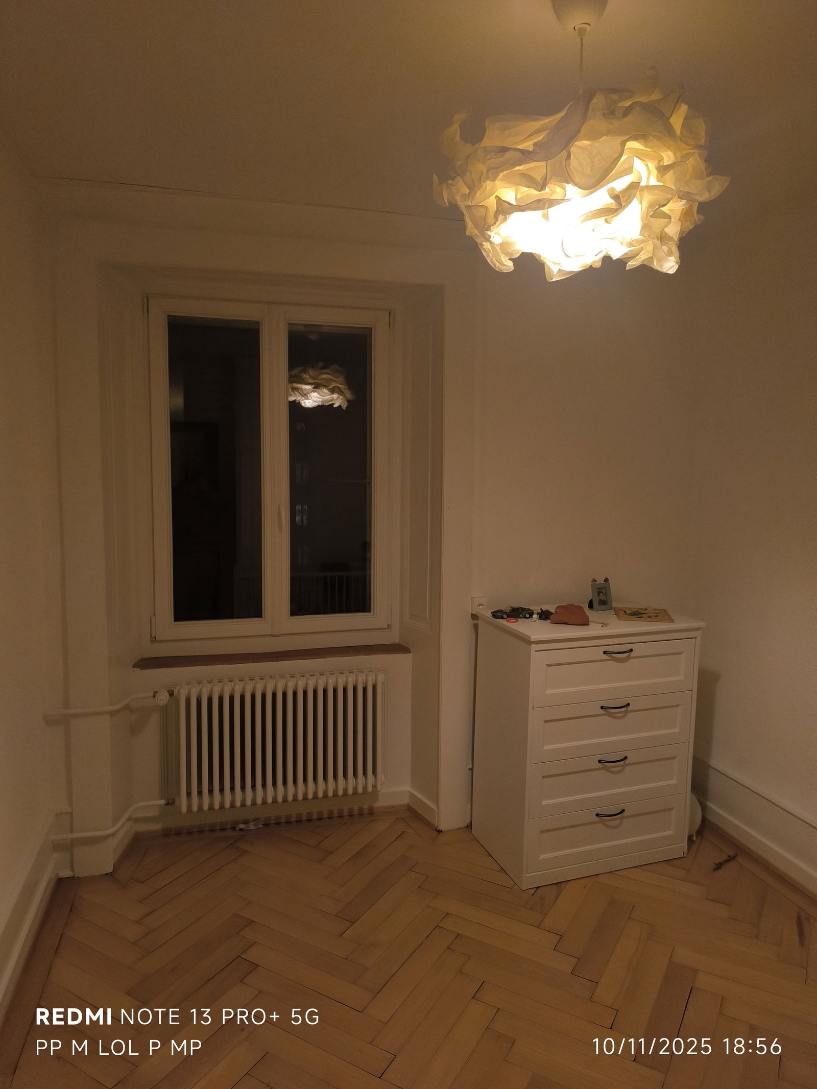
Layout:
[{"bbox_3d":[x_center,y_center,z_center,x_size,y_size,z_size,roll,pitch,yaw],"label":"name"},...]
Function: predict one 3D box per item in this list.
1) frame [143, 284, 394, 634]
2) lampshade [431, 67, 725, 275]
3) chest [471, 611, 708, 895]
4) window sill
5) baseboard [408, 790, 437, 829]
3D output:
[{"bbox_3d":[-0.603,-0.316,3.252,1.050,1.464,0.071,-1,7,-15],"label":"frame"},{"bbox_3d":[0.334,-0.703,1.394,0.545,0.374,0.545,-1,7,-15],"label":"lampshade"},{"bbox_3d":[0.742,0.809,3.098,0.806,1.010,0.485,-2,7,-20],"label":"chest"},{"bbox_3d":[-0.596,0.498,3.300,1.222,0.028,0.101,-1,7,-15],"label":"window sill"},{"bbox_3d":[0.075,1.227,3.378,0.022,0.091,0.237,-3,8,-33],"label":"baseboard"}]

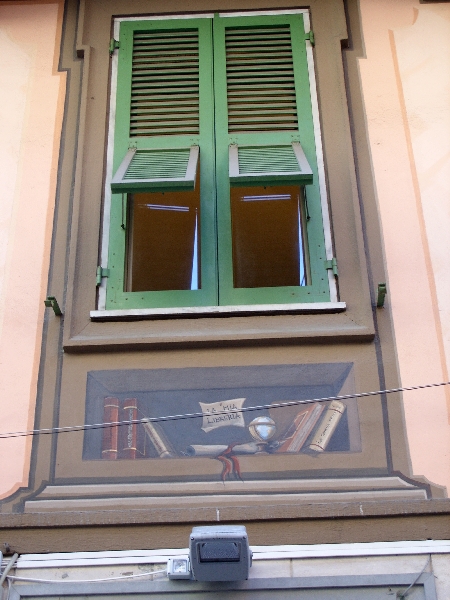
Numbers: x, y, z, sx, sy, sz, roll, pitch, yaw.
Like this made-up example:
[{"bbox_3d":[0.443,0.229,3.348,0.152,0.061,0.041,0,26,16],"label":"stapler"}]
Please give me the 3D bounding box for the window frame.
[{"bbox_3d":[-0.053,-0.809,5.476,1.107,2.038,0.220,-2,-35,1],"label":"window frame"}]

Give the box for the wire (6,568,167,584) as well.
[{"bbox_3d":[-0.535,1.070,4.209,0.620,0.044,0.030,-2,-35,1],"label":"wire"}]

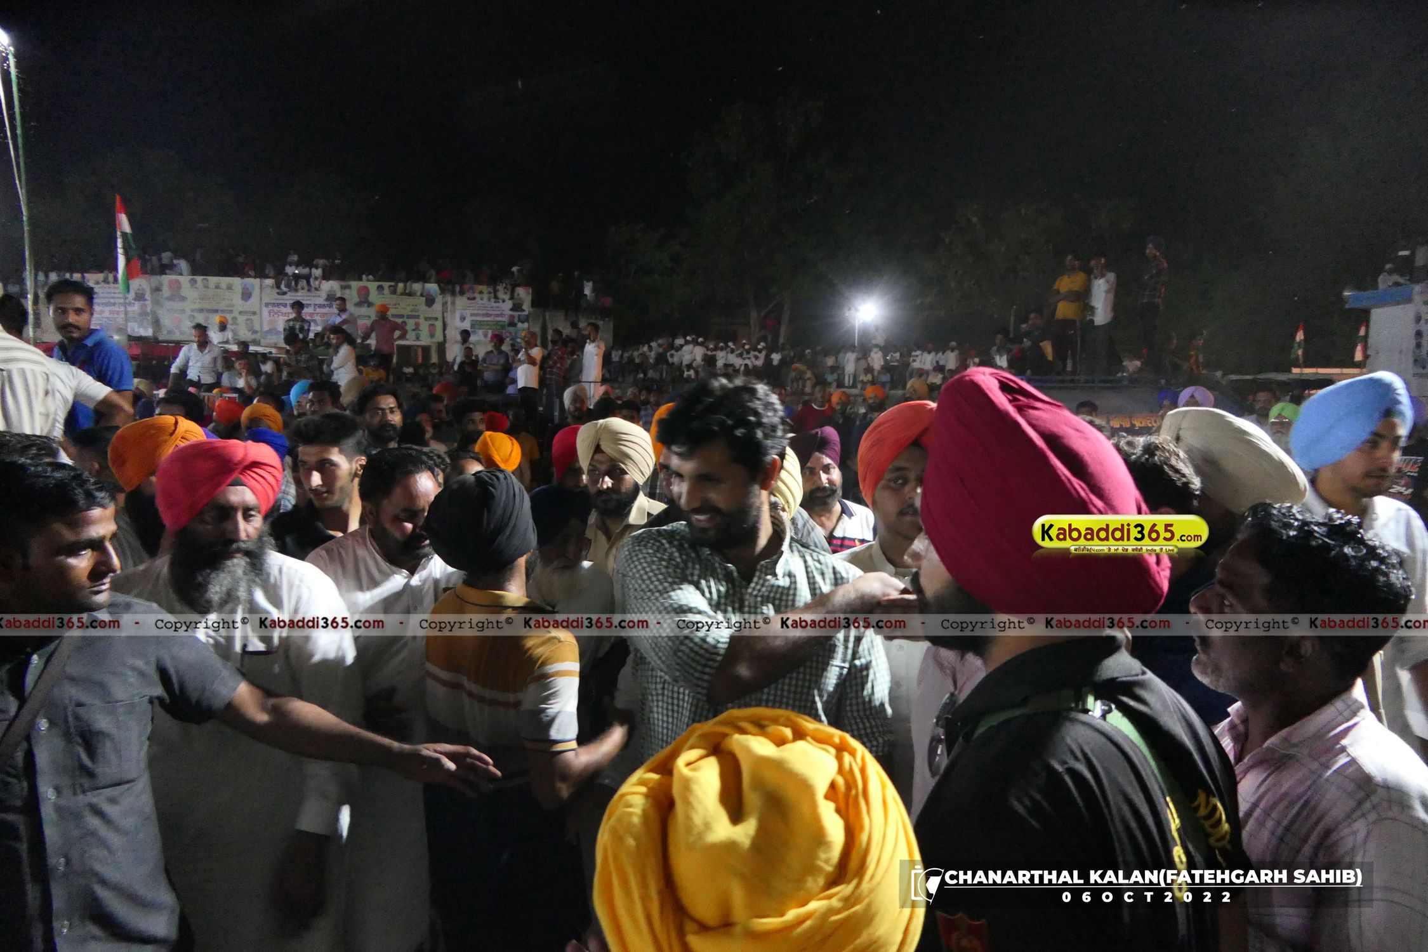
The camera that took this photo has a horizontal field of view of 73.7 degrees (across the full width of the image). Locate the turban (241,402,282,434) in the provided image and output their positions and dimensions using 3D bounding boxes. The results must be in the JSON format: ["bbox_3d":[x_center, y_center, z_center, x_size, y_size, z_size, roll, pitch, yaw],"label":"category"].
[{"bbox_3d":[-2.705,-0.351,5.700,0.245,0.200,0.280,-1,7,-14],"label":"turban"}]

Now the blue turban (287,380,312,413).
[{"bbox_3d":[-3.312,-0.646,7.700,0.240,0.210,0.280,-2,8,-21],"label":"blue turban"}]

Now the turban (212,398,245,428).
[{"bbox_3d":[-3.922,-0.519,7.700,0.240,0.220,0.260,-1,6,-18],"label":"turban"}]

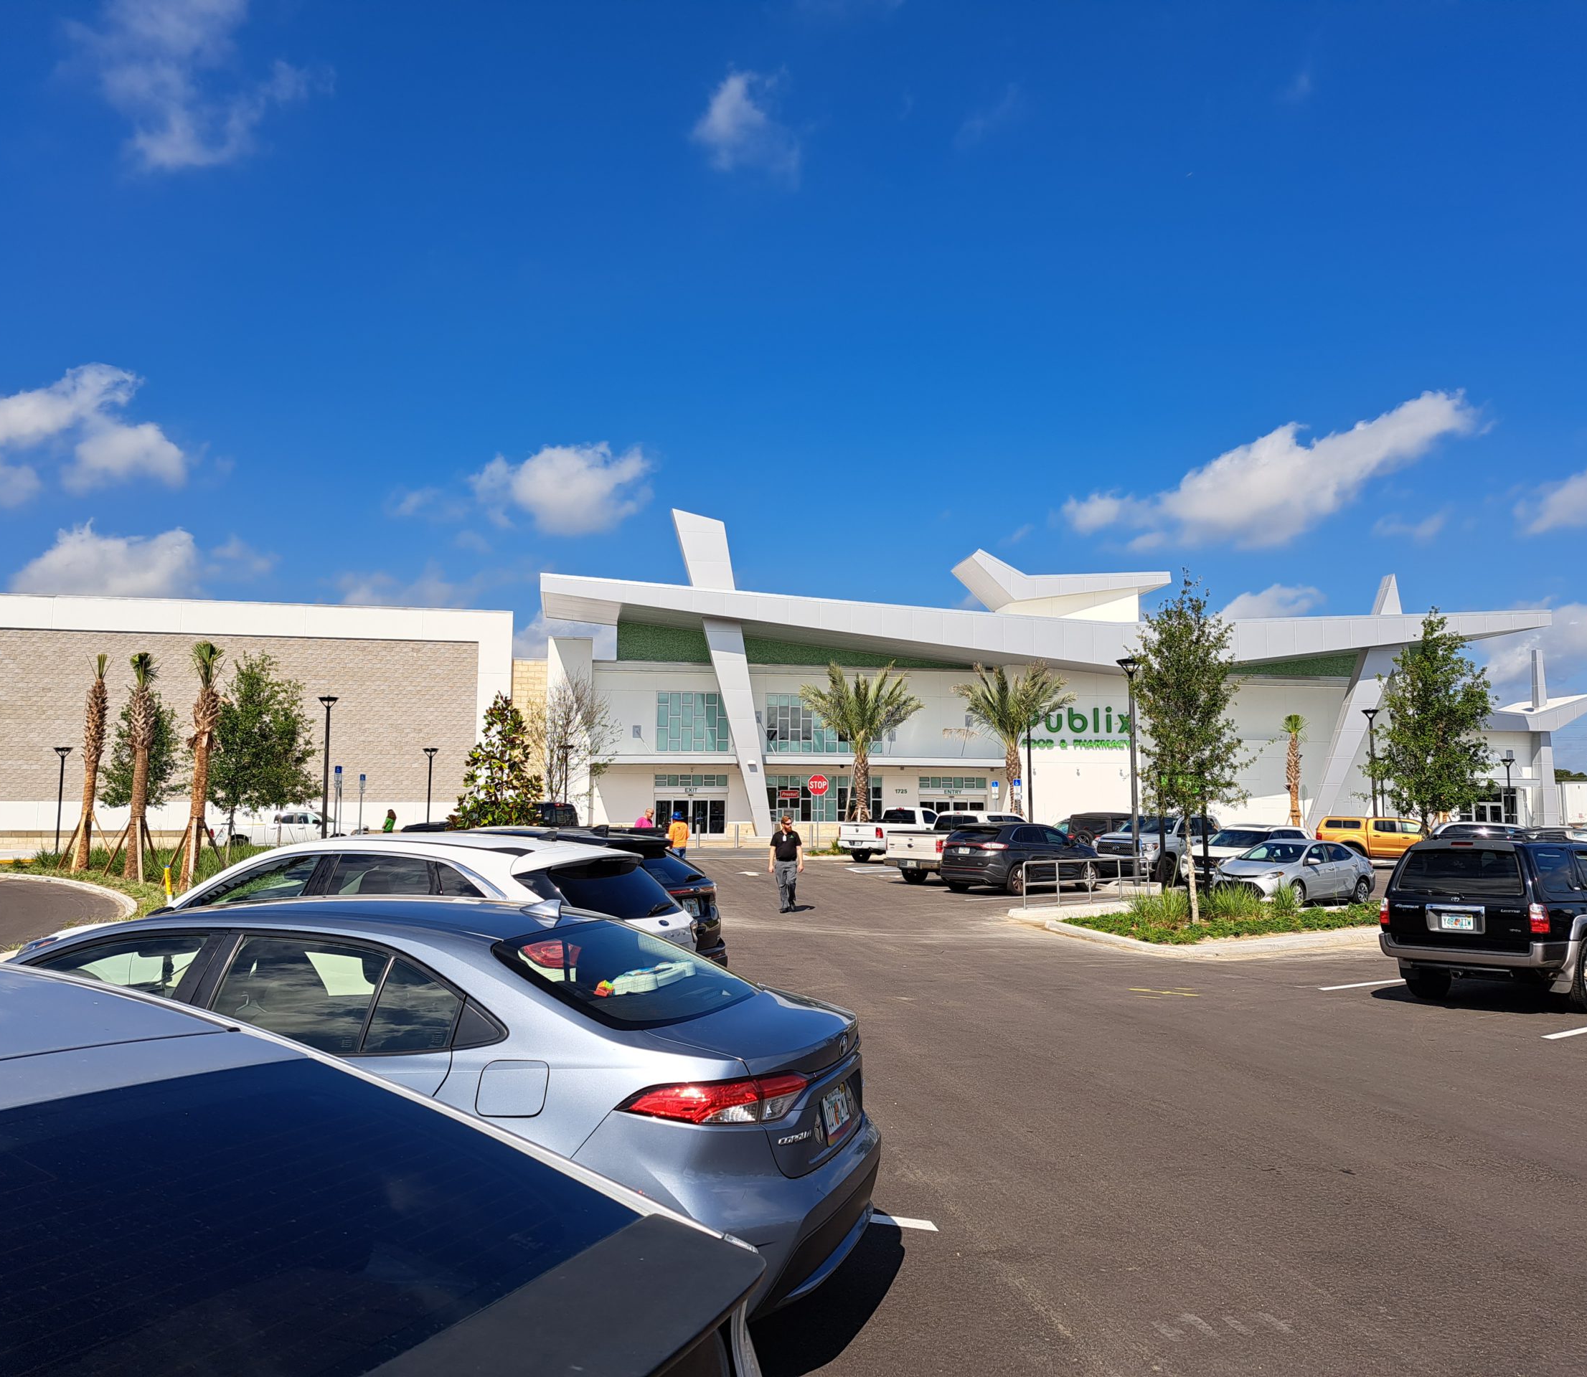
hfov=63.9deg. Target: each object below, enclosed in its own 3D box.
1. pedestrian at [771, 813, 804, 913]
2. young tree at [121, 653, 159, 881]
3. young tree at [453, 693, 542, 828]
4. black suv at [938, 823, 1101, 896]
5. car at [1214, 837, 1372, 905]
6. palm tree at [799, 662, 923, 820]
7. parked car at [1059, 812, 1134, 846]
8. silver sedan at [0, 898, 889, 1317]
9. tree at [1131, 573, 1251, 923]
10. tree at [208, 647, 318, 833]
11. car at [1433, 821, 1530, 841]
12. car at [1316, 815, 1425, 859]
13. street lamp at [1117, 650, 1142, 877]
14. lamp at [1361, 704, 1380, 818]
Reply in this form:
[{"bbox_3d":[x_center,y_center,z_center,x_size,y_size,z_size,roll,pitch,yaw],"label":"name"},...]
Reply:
[{"bbox_3d":[-0.102,3.105,22.700,0.580,1.762,0.420,0,-6,0],"label":"pedestrian"},{"bbox_3d":[-14.255,1.698,27.775,0.850,4.971,0.850,3,-7,-27],"label":"young tree"},{"bbox_3d":[-5.801,1.965,24.931,1.750,3.810,1.750,1,-6,-13],"label":"young tree"},{"bbox_3d":[6.008,4.415,33.121,4.780,1.740,1.930,5,-8,-41],"label":"black suv"},{"bbox_3d":[11.489,4.211,29.172,4.640,1.455,1.776,5,-8,-38],"label":"car"},{"bbox_3d":[2.623,2.595,48.496,4.500,7.157,4.500,1,-6,-11],"label":"palm tree"},{"bbox_3d":[13.185,5.930,50.661,4.600,1.830,1.870,5,-8,-37],"label":"parked car"},{"bbox_3d":[-1.969,1.560,5.109,4.630,1.435,1.780,-2,-6,19],"label":"silver sedan"},{"bbox_3d":[6.414,0.942,20.514,1.850,5.643,1.850,-2,-6,17],"label":"tree"},{"bbox_3d":[-13.980,1.862,33.489,2.750,5.620,2.750,2,-6,-23],"label":"tree"},{"bbox_3d":[22.945,5.224,41.180,4.750,1.720,1.870,-2,-6,21],"label":"car"},{"bbox_3d":[21.785,5.672,46.668,5.350,1.830,1.870,-2,-6,17],"label":"car"},{"bbox_3d":[9.068,2.171,33.962,0.630,6.115,0.630,1,-6,-11],"label":"street lamp"},{"bbox_3d":[21.931,3.567,48.392,0.650,5.740,0.650,-3,-7,24],"label":"lamp"}]

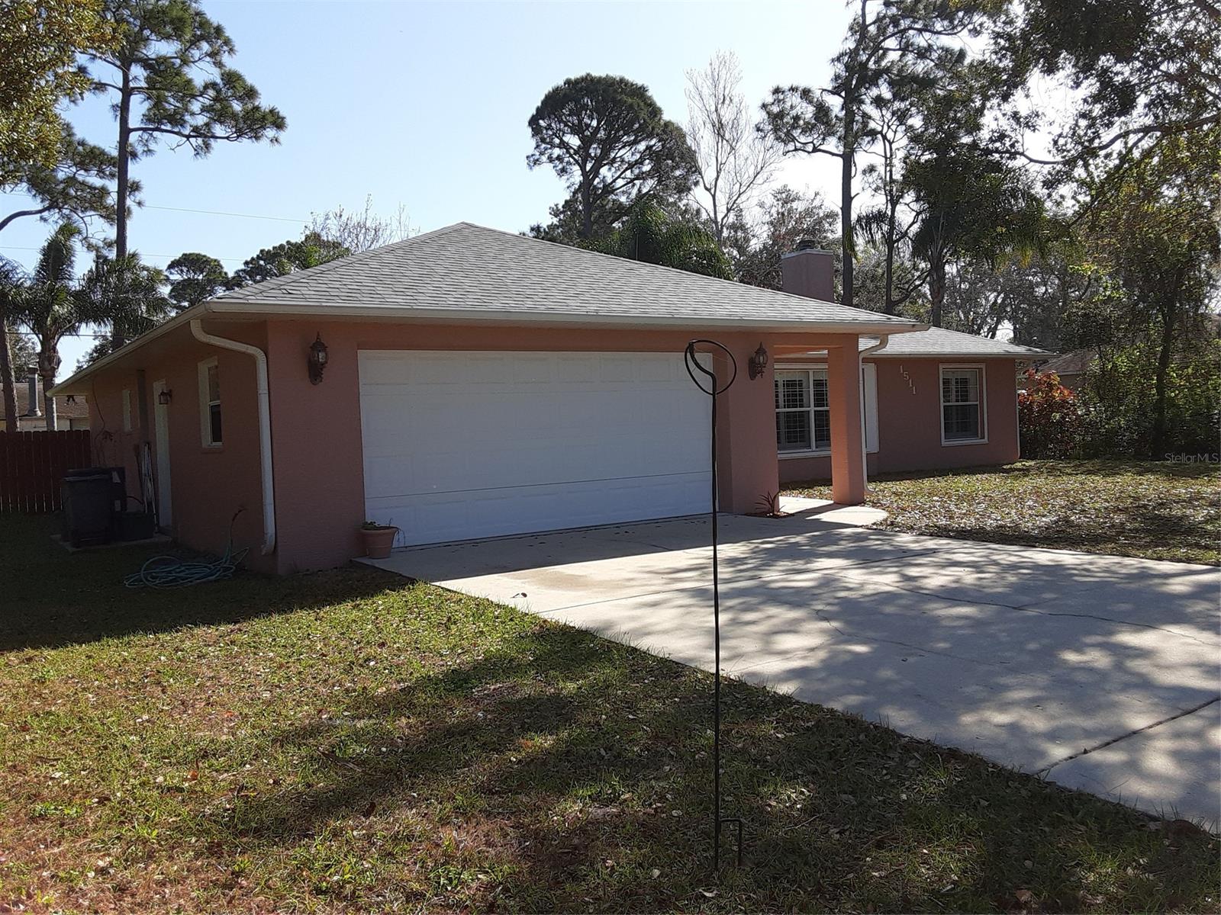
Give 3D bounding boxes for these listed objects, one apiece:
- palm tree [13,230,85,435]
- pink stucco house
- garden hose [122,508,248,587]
[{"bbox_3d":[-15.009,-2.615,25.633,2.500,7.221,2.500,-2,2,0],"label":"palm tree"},{"bbox_3d":[-0.160,-2.192,21.111,20.100,5.500,17.700,-4,3,-34],"label":"pink stucco house"},{"bbox_3d":[-4.068,0.895,9.277,1.208,0.507,1.380,-4,3,-35],"label":"garden hose"}]

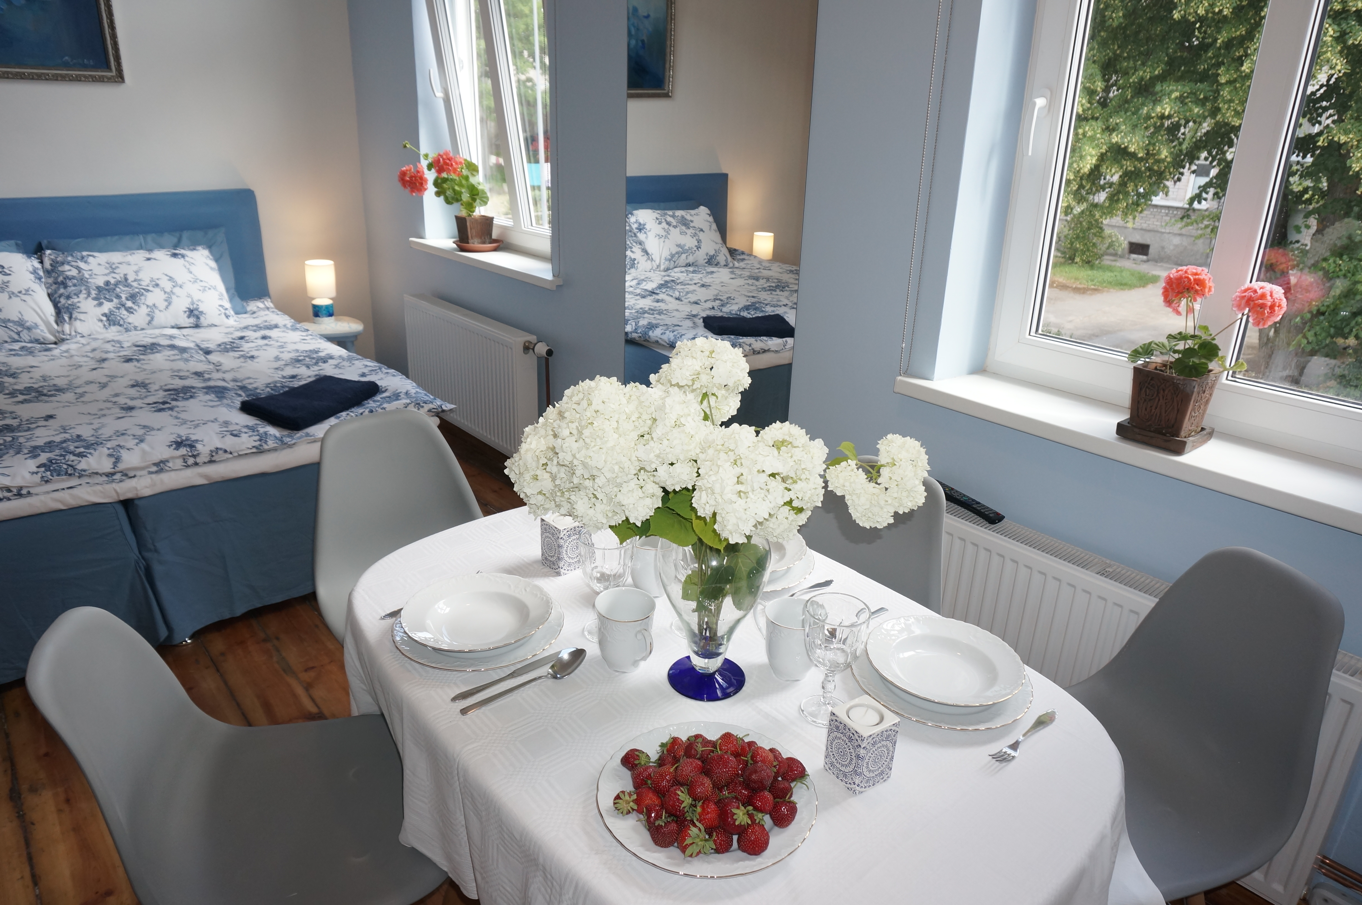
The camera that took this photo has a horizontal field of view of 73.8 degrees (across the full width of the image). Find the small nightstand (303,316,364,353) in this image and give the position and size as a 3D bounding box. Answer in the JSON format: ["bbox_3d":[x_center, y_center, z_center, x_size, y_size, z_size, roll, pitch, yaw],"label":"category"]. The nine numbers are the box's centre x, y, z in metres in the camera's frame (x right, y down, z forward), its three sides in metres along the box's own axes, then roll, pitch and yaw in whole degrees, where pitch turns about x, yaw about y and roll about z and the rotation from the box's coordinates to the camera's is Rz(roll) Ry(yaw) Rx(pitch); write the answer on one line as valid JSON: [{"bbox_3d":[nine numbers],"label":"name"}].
[{"bbox_3d":[-1.731,-0.428,4.577,0.340,0.430,0.370,-15,27,-38],"label":"small nightstand"}]

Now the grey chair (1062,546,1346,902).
[{"bbox_3d":[0.711,0.587,1.549,0.540,0.826,0.470,-4,22,-15],"label":"grey chair"}]

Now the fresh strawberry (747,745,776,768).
[{"bbox_3d":[0.094,0.353,1.050,0.031,0.031,0.031,2,21,0],"label":"fresh strawberry"}]

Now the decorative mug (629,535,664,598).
[{"bbox_3d":[-0.053,0.184,1.518,0.088,0.098,0.112,-15,26,-36],"label":"decorative mug"}]

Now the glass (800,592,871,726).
[{"bbox_3d":[0.201,0.278,1.202,0.086,0.158,0.086,1,21,0],"label":"glass"}]

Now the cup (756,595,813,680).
[{"bbox_3d":[0.154,0.268,1.307,0.088,0.097,0.110,-15,27,-37],"label":"cup"}]

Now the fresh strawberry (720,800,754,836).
[{"bbox_3d":[0.059,0.390,0.968,0.036,0.037,0.036,2,21,0],"label":"fresh strawberry"}]

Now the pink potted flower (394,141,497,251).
[{"bbox_3d":[-0.986,-1.101,3.907,0.420,0.436,0.320,-15,27,-38],"label":"pink potted flower"}]

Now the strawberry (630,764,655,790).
[{"bbox_3d":[-0.042,0.368,1.029,0.031,0.030,0.031,2,21,0],"label":"strawberry"}]

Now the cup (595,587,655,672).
[{"bbox_3d":[-0.074,0.264,1.298,0.089,0.097,0.110,-16,27,-39],"label":"cup"}]

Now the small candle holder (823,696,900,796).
[{"bbox_3d":[0.214,0.346,1.075,0.055,0.083,0.055,-12,25,-32],"label":"small candle holder"}]

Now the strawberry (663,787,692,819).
[{"bbox_3d":[-0.004,0.390,1.011,0.033,0.034,0.034,-10,4,22],"label":"strawberry"}]

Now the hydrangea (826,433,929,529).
[{"bbox_3d":[0.274,0.038,1.260,0.140,0.122,0.125,7,21,12],"label":"hydrangea"}]

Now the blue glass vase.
[{"bbox_3d":[0.040,0.204,1.248,0.155,0.255,0.155,1,21,0],"label":"blue glass vase"}]

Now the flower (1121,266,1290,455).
[{"bbox_3d":[1.027,-0.189,1.793,0.215,0.356,0.235,-15,27,-37],"label":"flower"}]

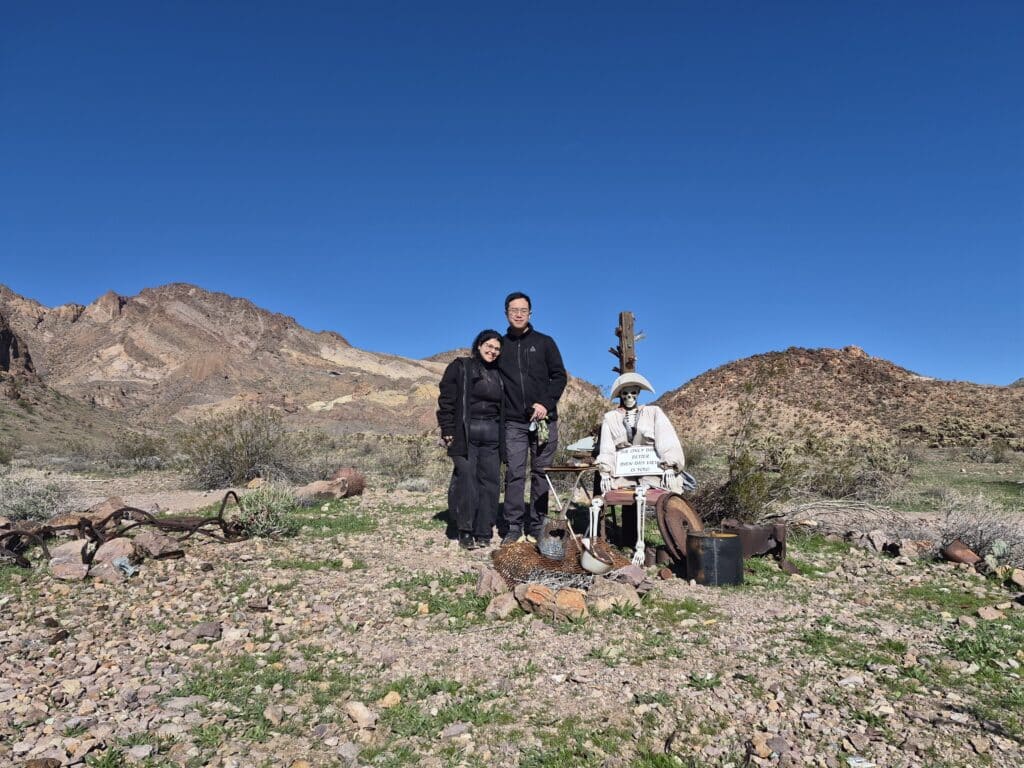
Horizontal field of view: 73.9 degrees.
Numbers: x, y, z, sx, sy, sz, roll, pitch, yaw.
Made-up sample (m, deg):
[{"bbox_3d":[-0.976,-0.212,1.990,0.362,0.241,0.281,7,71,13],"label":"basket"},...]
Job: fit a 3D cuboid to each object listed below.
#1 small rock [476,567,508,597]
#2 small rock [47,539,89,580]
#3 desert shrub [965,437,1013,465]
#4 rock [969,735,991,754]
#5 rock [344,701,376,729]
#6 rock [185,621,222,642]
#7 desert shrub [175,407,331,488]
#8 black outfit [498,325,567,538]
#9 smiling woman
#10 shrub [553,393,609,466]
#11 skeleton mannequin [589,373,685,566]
[{"bbox_3d":[-0.101,0.972,3.350,0.160,0.120,0.130,0,-4,-2],"label":"small rock"},{"bbox_3d":[-2.523,1.001,3.880,0.240,0.200,0.210,2,-5,-33],"label":"small rock"},{"bbox_3d":[15.439,2.183,22.000,1.300,0.850,1.300,-3,-5,35],"label":"desert shrub"},{"bbox_3d":[1.251,0.964,1.820,0.058,0.042,0.050,-4,-5,34],"label":"rock"},{"bbox_3d":[-0.419,0.913,1.880,0.088,0.050,0.075,1,-4,-13],"label":"rock"},{"bbox_3d":[-1.188,0.953,2.620,0.145,0.060,0.110,2,-4,-24],"label":"rock"},{"bbox_3d":[-4.119,1.008,10.800,2.200,1.300,2.000,1,-4,-21],"label":"desert shrub"},{"bbox_3d":[0.136,0.332,4.750,0.520,1.500,0.330,-1,-4,7],"label":"black outfit"},{"bbox_3d":[-0.277,0.379,4.650,0.500,1.530,0.360,0,-4,-9],"label":"smiling woman"},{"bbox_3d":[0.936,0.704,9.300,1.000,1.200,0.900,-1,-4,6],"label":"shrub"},{"bbox_3d":[0.801,0.550,4.380,0.600,1.180,0.580,-1,-4,10],"label":"skeleton mannequin"}]

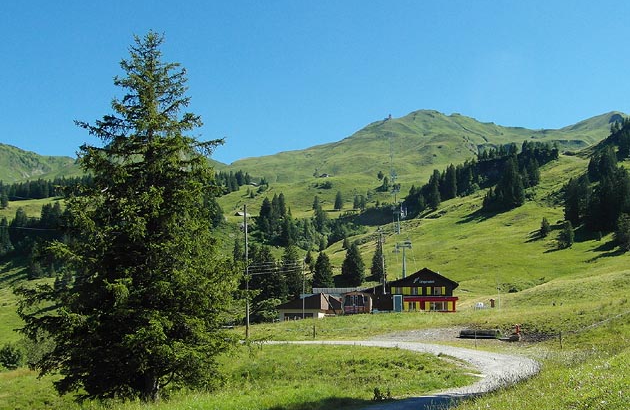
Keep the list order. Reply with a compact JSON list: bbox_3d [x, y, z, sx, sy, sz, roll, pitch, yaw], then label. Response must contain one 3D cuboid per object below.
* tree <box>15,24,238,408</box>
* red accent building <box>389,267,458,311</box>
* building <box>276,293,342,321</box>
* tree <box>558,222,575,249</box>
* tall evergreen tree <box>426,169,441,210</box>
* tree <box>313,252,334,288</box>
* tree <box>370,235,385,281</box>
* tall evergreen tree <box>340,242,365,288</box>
[{"bbox_3d":[-6.900,0.421,20.500,8.050,13.540,8.050,0,-4,0],"label":"tree"},{"bbox_3d":[18.791,14.858,97.887,11.800,7.500,11.500,-1,-4,7],"label":"red accent building"},{"bbox_3d":[-0.854,16.002,87.000,8.300,4.400,7.500,-2,-4,17],"label":"building"},{"bbox_3d":[74.103,8.987,165.000,4.710,8.250,4.710,0,-4,0],"label":"tree"},{"bbox_3d":[55.018,-7.196,260.000,6.500,18.570,6.500,0,-4,0],"label":"tall evergreen tree"},{"bbox_3d":[1.852,14.270,122.000,4.790,8.280,4.790,0,-4,0],"label":"tree"},{"bbox_3d":[14.509,12.884,130.000,3.250,10.210,3.250,0,-4,0],"label":"tree"},{"bbox_3d":[8.504,13.494,127.000,5.440,10.430,5.440,0,-4,0],"label":"tall evergreen tree"}]

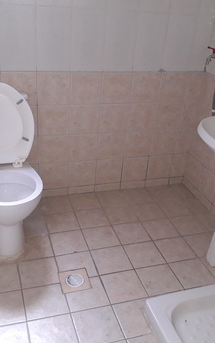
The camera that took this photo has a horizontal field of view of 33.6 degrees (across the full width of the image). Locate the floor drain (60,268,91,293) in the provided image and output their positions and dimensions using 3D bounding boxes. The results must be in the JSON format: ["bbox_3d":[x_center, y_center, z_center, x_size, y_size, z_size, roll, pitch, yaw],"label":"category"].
[{"bbox_3d":[-0.164,0.563,1.830,0.146,0.012,0.146,-5,30,-18],"label":"floor drain"}]

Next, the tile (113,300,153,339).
[{"bbox_3d":[0.144,0.684,1.667,0.199,0.012,0.198,-5,30,-18],"label":"tile"}]

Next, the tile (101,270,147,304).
[{"bbox_3d":[0.085,0.587,1.814,0.198,0.010,0.198,-5,30,-18],"label":"tile"}]

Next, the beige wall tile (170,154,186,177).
[{"bbox_3d":[0.547,-0.044,2.739,0.119,0.200,0.010,-5,30,-18],"label":"beige wall tile"}]

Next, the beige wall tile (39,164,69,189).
[{"bbox_3d":[-0.368,0.033,2.419,0.198,0.198,0.010,-5,30,-18],"label":"beige wall tile"}]

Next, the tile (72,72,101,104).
[{"bbox_3d":[-0.131,-0.517,2.217,0.199,0.200,0.010,-5,30,-18],"label":"tile"}]

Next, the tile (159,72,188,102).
[{"bbox_3d":[0.438,-0.558,2.381,0.198,0.198,0.010,-5,30,-18],"label":"tile"}]

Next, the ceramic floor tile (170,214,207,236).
[{"bbox_3d":[0.530,0.355,2.321,0.198,0.010,0.198,-5,30,-18],"label":"ceramic floor tile"}]

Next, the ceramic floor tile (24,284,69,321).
[{"bbox_3d":[-0.295,0.623,1.706,0.199,0.012,0.198,-5,30,-18],"label":"ceramic floor tile"}]

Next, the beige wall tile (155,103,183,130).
[{"bbox_3d":[0.427,-0.386,2.494,0.200,0.200,0.009,-5,30,-18],"label":"beige wall tile"}]

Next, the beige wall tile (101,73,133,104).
[{"bbox_3d":[0.061,-0.531,2.273,0.200,0.200,0.009,-5,30,-18],"label":"beige wall tile"}]

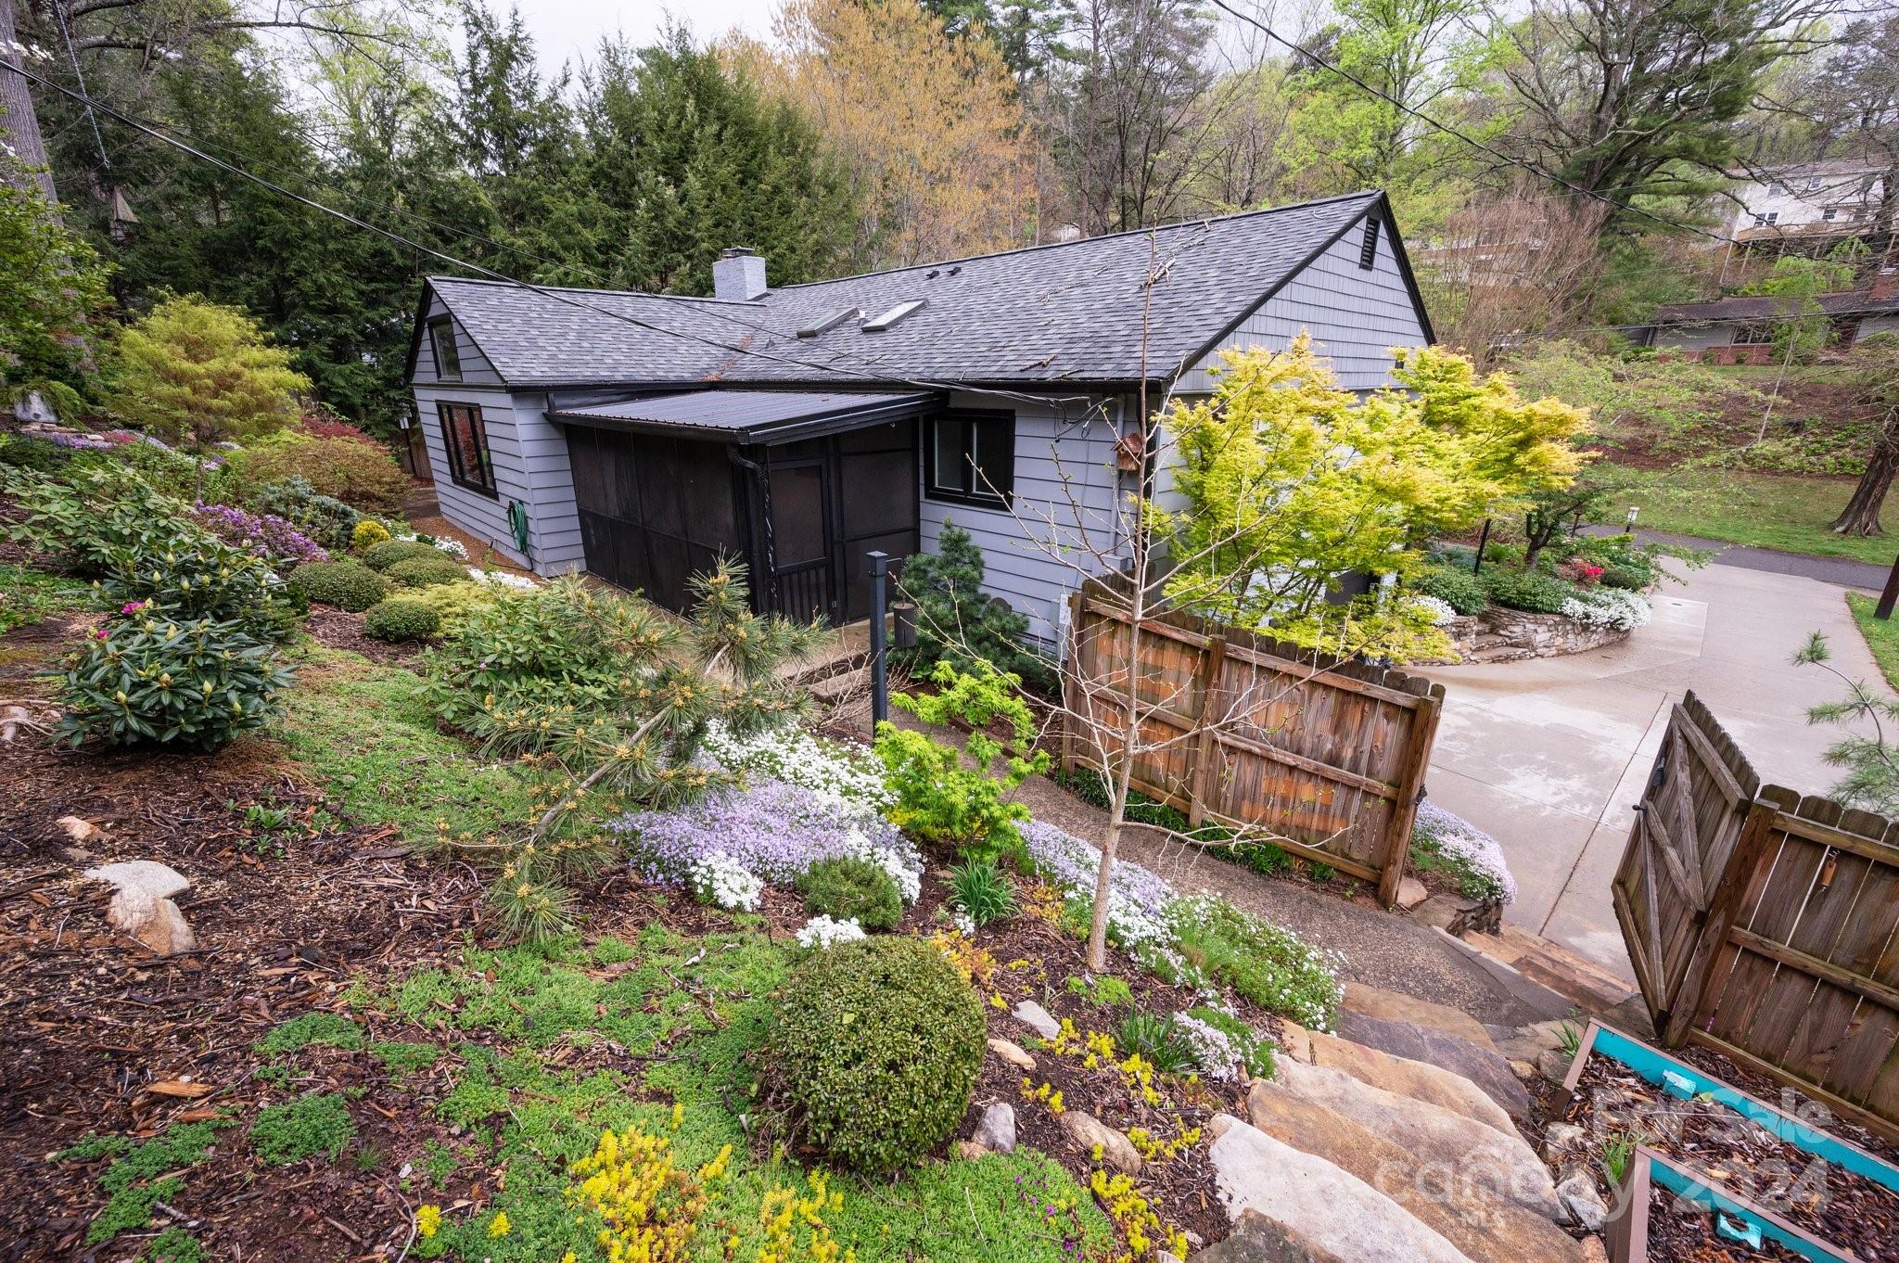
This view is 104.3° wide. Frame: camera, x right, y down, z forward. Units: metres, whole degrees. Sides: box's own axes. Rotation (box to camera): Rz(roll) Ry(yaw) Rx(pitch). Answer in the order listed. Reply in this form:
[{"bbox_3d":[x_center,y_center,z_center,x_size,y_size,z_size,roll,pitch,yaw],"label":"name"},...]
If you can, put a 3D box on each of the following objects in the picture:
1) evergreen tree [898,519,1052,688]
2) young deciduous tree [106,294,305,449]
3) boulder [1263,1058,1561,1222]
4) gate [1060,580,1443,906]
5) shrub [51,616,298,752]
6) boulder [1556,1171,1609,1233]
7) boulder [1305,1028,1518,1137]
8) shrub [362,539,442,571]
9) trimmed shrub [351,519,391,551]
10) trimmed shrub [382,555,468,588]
[{"bbox_3d":[0.251,-0.254,7.902,1.622,1.829,1.493,0,18,0],"label":"evergreen tree"},{"bbox_3d":[-13.013,-4.534,13.080,2.532,2.619,2.532,0,18,0],"label":"young deciduous tree"},{"bbox_3d":[2.204,2.488,3.611,1.130,0.220,0.500,14,22,36],"label":"boulder"},{"bbox_3d":[2.240,0.849,5.938,2.744,2.050,0.150,10,20,27],"label":"gate"},{"bbox_3d":[-3.742,0.250,3.606,0.861,0.642,0.861,0,18,0],"label":"shrub"},{"bbox_3d":[2.827,2.564,3.314,0.190,0.170,0.220,14,22,36],"label":"boulder"},{"bbox_3d":[2.398,2.525,3.985,1.030,0.210,0.480,14,22,36],"label":"boulder"},{"bbox_3d":[-7.828,-1.079,10.578,0.951,0.446,0.951,0,18,0],"label":"shrub"},{"bbox_3d":[-8.959,-1.494,11.431,0.488,0.502,0.488,0,18,0],"label":"trimmed shrub"},{"bbox_3d":[-7.080,-0.804,10.030,0.949,0.451,0.949,0,18,0],"label":"trimmed shrub"}]

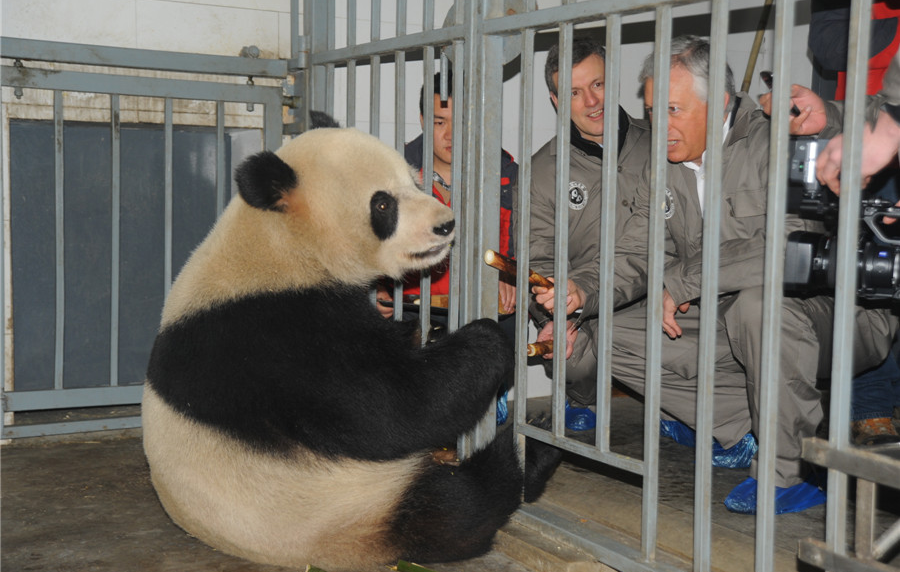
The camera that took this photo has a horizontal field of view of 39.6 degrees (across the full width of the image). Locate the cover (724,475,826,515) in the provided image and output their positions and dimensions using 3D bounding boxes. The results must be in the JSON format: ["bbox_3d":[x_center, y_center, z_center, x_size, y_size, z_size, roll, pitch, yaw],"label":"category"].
[{"bbox_3d":[0.683,0.413,2.566,0.275,0.090,0.120,-1,6,-29],"label":"cover"}]

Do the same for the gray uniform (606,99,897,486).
[{"bbox_3d":[0.679,0.014,2.713,0.630,0.790,0.530,-3,6,-38],"label":"gray uniform"}]

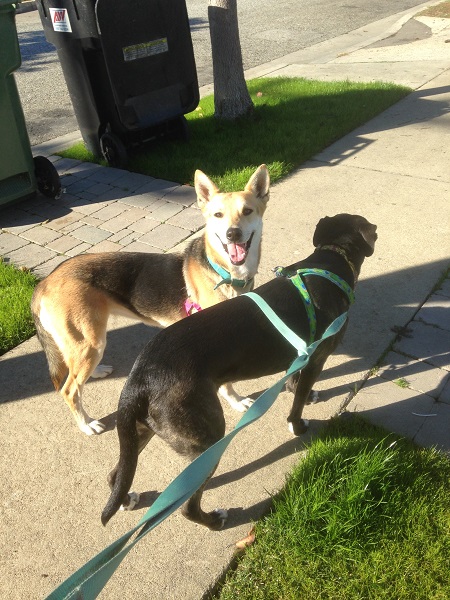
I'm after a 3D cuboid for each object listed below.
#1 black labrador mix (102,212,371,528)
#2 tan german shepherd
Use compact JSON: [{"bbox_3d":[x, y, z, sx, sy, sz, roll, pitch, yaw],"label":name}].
[{"bbox_3d":[0.079,0.195,1.591,1.030,0.650,0.290,-25,40,-30],"label":"black labrador mix"},{"bbox_3d":[-0.226,0.027,1.772,0.750,0.755,0.320,-3,34,1],"label":"tan german shepherd"}]

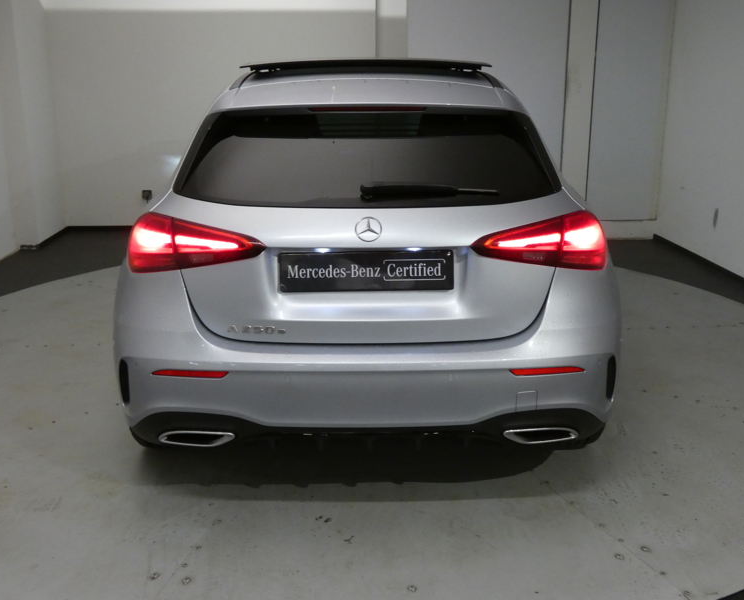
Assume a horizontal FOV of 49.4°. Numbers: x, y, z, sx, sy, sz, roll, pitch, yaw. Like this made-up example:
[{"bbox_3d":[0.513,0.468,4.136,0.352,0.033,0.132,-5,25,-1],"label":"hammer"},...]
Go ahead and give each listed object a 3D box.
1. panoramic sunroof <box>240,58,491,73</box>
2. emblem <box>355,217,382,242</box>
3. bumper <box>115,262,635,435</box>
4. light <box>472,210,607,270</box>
[{"bbox_3d":[-0.030,-1.042,3.582,1.016,0.067,0.620,0,15,-1],"label":"panoramic sunroof"},{"bbox_3d":[-0.010,-0.208,2.389,0.081,0.082,0.015,0,-3,-1],"label":"emblem"},{"bbox_3d":[-0.015,0.172,2.632,1.760,0.520,0.490,0,15,-1],"label":"bumper"},{"bbox_3d":[0.534,-0.170,2.549,0.523,0.194,0.211,-3,15,-10],"label":"light"}]

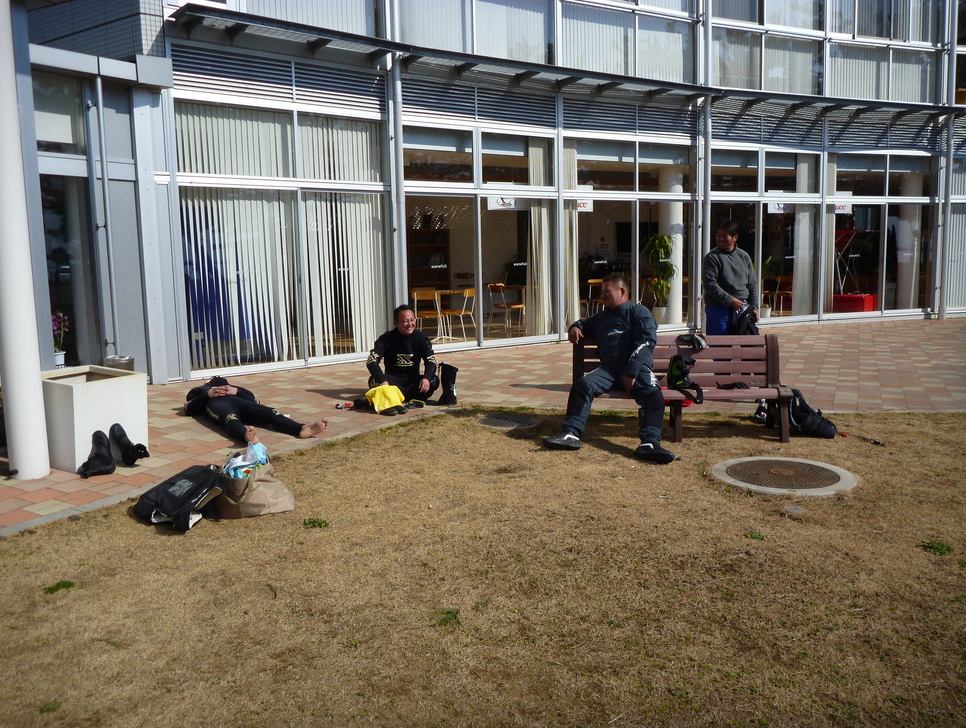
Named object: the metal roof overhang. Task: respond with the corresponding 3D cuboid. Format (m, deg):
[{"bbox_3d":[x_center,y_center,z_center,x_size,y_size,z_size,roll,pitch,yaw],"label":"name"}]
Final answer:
[{"bbox_3d":[3.048,-4.441,12.454,15.149,0.240,1.350,-5,8,-28],"label":"metal roof overhang"}]

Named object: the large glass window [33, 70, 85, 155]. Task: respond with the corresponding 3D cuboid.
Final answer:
[{"bbox_3d":[-4.300,-2.533,7.951,0.520,0.780,0.060,-8,11,-42],"label":"large glass window"}]

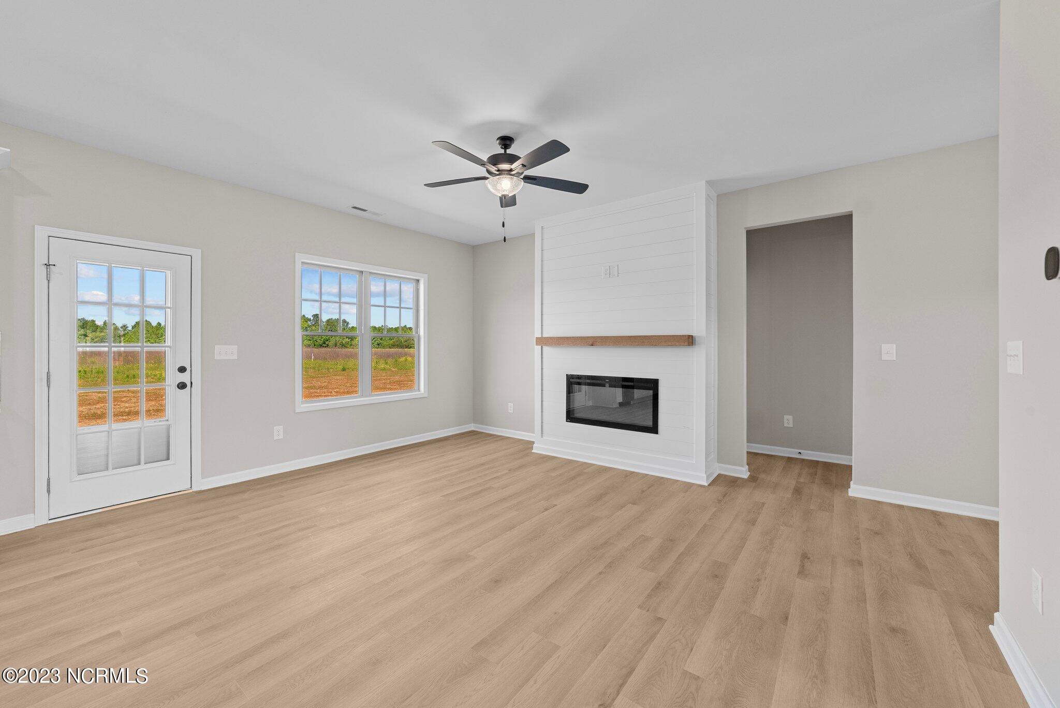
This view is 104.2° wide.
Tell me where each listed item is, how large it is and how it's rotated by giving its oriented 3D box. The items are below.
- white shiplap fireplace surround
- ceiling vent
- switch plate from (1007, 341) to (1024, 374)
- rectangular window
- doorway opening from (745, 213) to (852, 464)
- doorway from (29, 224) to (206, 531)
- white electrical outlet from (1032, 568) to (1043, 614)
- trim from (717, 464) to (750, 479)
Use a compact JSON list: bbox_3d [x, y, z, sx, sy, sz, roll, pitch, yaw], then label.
[{"bbox_3d":[0.962,-0.208,4.482,1.940,2.750,0.460,1,1,37],"label":"white shiplap fireplace surround"},{"bbox_3d":[-1.796,-1.577,4.551,0.155,0.020,0.365,1,1,37],"label":"ceiling vent"},{"bbox_3d":[1.918,0.015,1.630,0.010,0.127,0.176,1,1,37],"label":"switch plate"},{"bbox_3d":[-1.897,-0.233,4.895,0.100,1.632,1.676,1,1,37],"label":"rectangular window"},{"bbox_3d":[2.412,-0.004,3.732,0.810,2.377,0.120,1,1,37],"label":"doorway opening"},{"bbox_3d":[-3.163,0.147,3.239,0.120,2.093,0.935,1,1,37],"label":"doorway"},{"bbox_3d":[1.774,0.827,1.441,0.010,0.125,0.084,1,1,37],"label":"white electrical outlet"},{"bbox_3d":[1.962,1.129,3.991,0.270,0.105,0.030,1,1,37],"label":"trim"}]

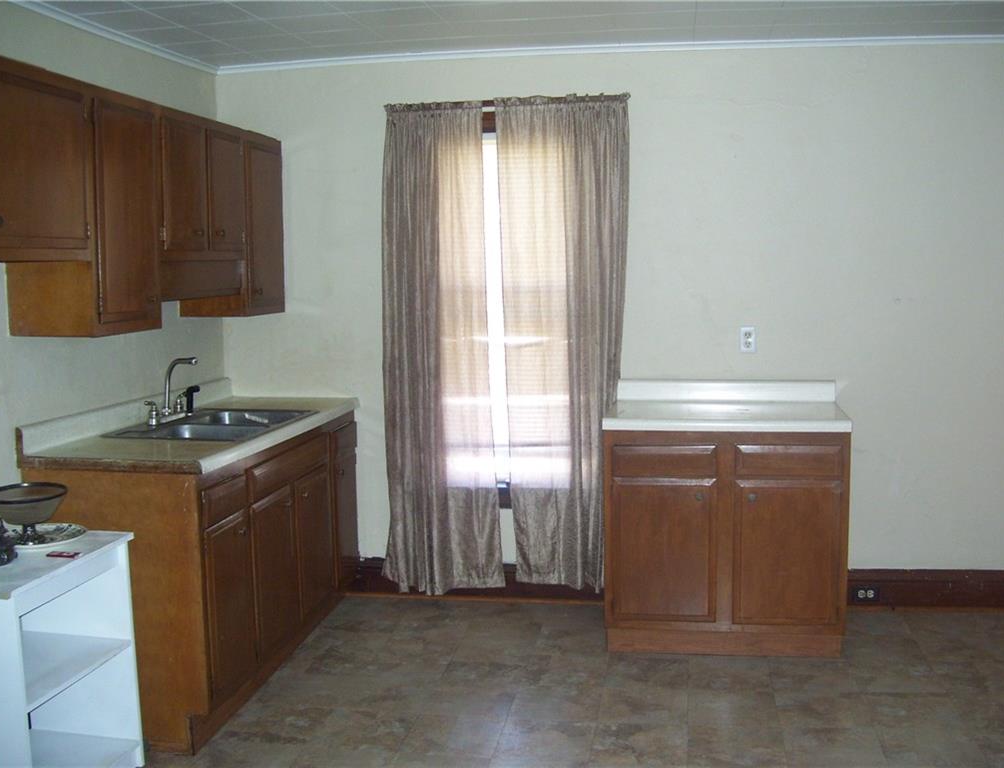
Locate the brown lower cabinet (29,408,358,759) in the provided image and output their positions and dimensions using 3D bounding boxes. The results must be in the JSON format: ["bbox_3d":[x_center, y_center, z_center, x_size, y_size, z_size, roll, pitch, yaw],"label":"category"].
[{"bbox_3d":[-1.100,0.639,4.163,0.616,0.889,1.688,0,6,8],"label":"brown lower cabinet"}]

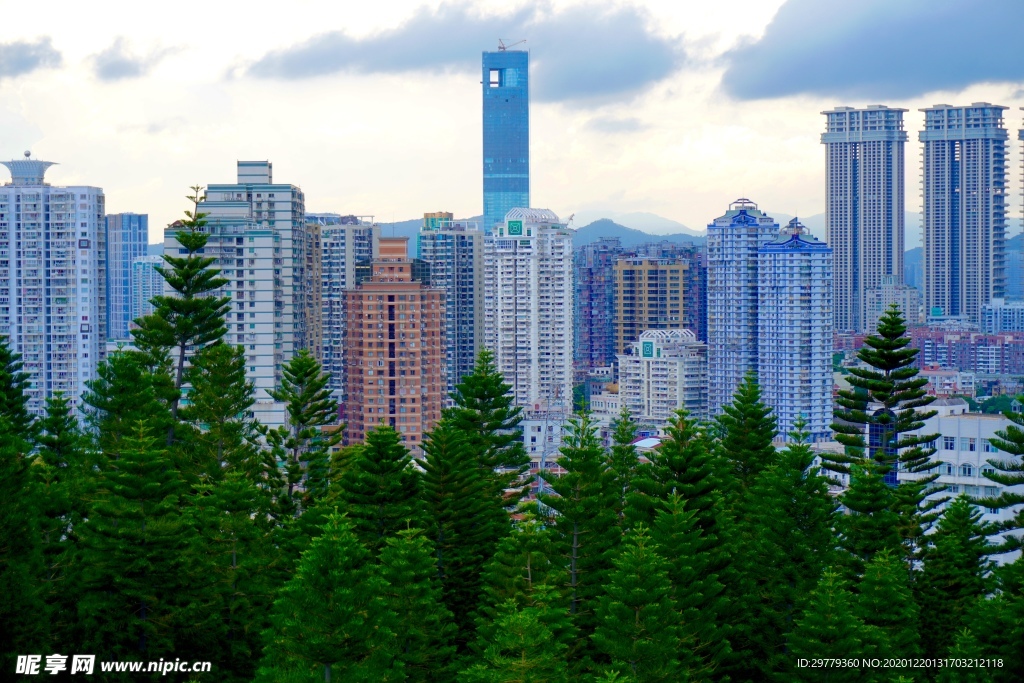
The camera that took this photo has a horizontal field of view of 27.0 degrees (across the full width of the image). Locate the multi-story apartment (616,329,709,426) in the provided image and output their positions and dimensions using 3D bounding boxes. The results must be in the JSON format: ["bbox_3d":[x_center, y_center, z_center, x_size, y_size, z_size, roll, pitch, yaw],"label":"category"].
[{"bbox_3d":[72.030,18.655,995.000,36.000,49.440,27.000,2,3,42],"label":"multi-story apartment"}]

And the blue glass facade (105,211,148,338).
[{"bbox_3d":[-395.310,-58.930,2192.240,44.000,145.000,38.000,0,2,0],"label":"blue glass facade"}]

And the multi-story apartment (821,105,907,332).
[{"bbox_3d":[321.242,-103.928,1945.000,71.000,220.620,33.000,1,3,33],"label":"multi-story apartment"}]

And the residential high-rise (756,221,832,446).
[{"bbox_3d":[126.905,-4.037,957.000,33.000,102.270,30.000,0,2,6],"label":"residential high-rise"}]

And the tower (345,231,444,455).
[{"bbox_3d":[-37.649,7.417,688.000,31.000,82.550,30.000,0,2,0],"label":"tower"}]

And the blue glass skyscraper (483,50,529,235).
[{"bbox_3d":[-6.301,-162.028,2455.375,51.500,338.000,40.000,0,2,1],"label":"blue glass skyscraper"}]

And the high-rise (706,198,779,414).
[{"bbox_3d":[106.729,-11.530,984.000,31.500,108.850,29.000,0,2,6],"label":"high-rise"}]

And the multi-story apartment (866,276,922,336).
[{"bbox_3d":[325.503,-23.886,1820.000,44.000,63.130,22.000,0,2,12],"label":"multi-story apartment"}]

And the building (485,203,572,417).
[{"bbox_3d":[8.130,-11.800,1016.590,40.000,103.000,33.000,0,2,6],"label":"building"}]

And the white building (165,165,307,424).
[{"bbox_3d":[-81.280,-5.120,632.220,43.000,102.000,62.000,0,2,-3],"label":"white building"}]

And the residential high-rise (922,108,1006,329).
[{"bbox_3d":[407.013,-105.292,1920.000,71.000,219.580,33.000,1,3,33],"label":"residential high-rise"}]

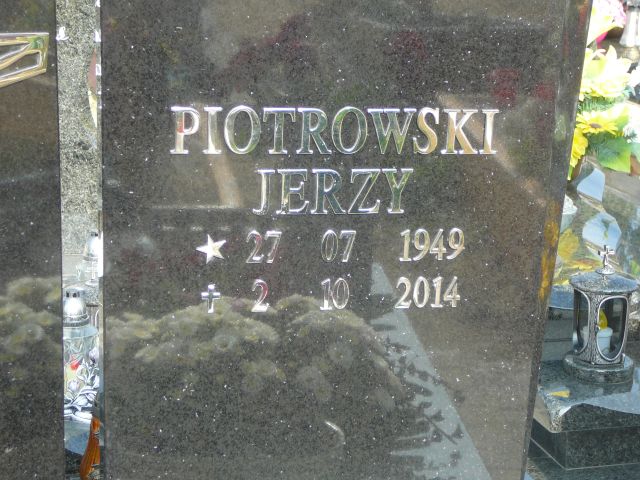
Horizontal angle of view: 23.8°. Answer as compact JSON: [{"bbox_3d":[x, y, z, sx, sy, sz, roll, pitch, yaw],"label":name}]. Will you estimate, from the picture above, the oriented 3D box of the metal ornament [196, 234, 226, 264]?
[{"bbox_3d":[-0.143,0.013,2.000,0.040,0.040,0.008,-1,16,-9],"label":"metal ornament"}]

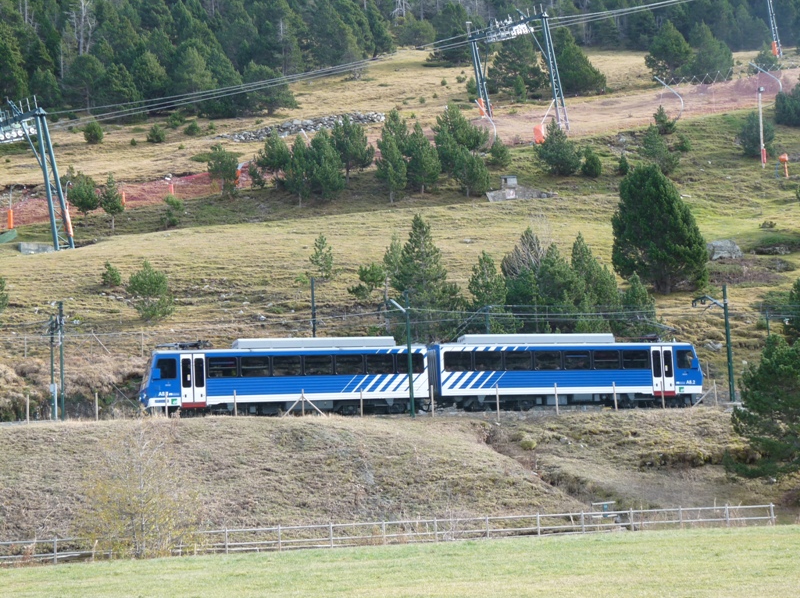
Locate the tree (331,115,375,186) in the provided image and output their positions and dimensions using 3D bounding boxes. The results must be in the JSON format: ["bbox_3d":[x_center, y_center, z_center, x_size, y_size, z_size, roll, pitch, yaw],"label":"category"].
[{"bbox_3d":[-4.435,-13.634,137.370,3.920,6.430,3.920,-2,-7,0],"label":"tree"}]

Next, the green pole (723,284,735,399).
[{"bbox_3d":[17.729,2.399,81.000,0.250,6.300,0.250,-3,-6,0],"label":"green pole"}]

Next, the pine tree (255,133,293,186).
[{"bbox_3d":[-12.379,-13.651,147.000,3.719,5.619,3.719,-2,-6,0],"label":"pine tree"}]

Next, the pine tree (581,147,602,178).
[{"bbox_3d":[17.975,-12.812,141.000,2.003,2.816,2.003,-3,-6,0],"label":"pine tree"}]

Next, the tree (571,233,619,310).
[{"bbox_3d":[12.339,-1.657,95.298,2.970,5.190,2.970,-2,-7,0],"label":"tree"}]

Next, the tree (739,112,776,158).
[{"bbox_3d":[35.123,-16.207,148.000,3.547,4.532,3.547,-3,-6,0],"label":"tree"}]

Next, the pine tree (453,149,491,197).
[{"bbox_3d":[6.711,-11.921,141.000,3.567,4.739,3.567,-2,-6,0],"label":"pine tree"}]

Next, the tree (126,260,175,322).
[{"bbox_3d":[-16.111,-0.484,97.000,3.000,4.100,2.900,-2,-5,0],"label":"tree"}]

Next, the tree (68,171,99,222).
[{"bbox_3d":[-26.180,-8.276,124.256,2.560,4.450,2.560,-2,-7,0],"label":"tree"}]

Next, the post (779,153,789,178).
[{"bbox_3d":[35.741,-12.442,140.000,0.900,2.200,0.700,-2,-5,0],"label":"post"}]

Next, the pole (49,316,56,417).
[{"bbox_3d":[-18.480,3.701,80.000,0.220,5.600,0.220,-2,-5,0],"label":"pole"}]

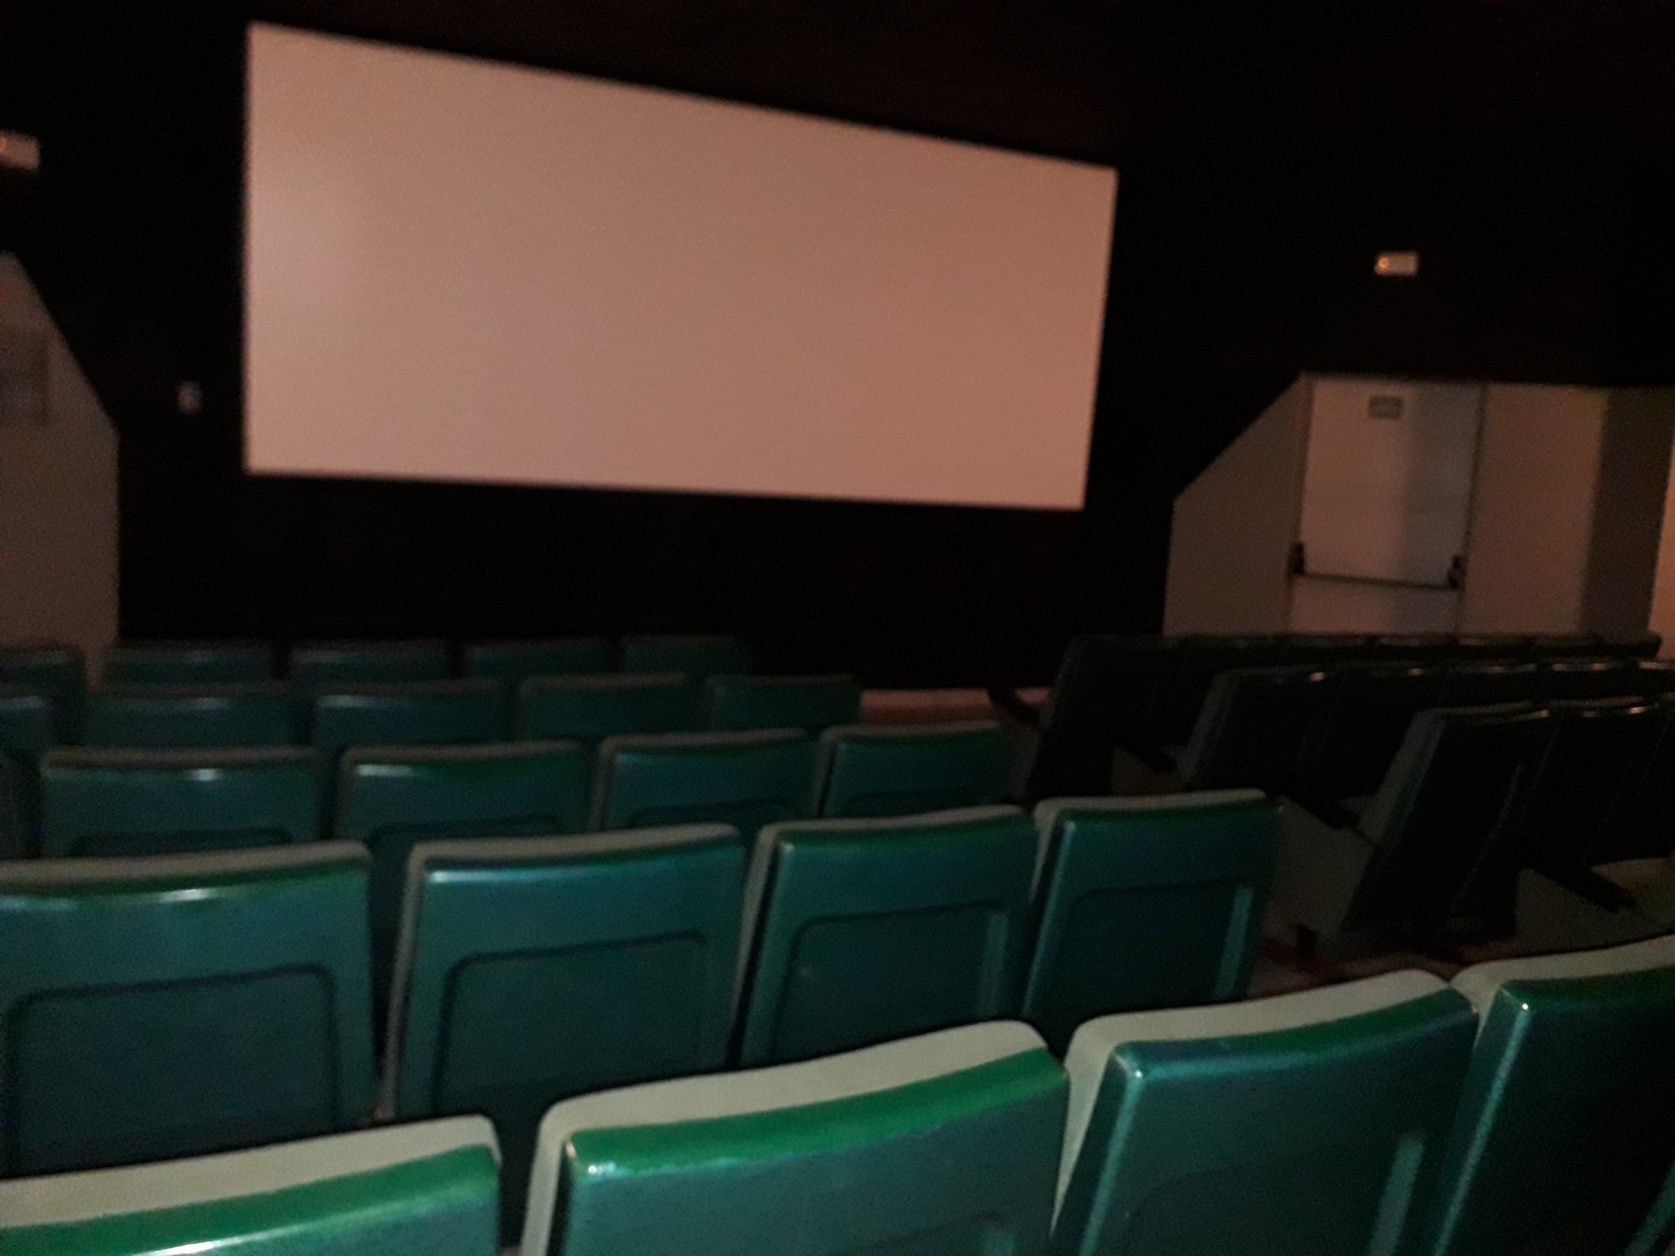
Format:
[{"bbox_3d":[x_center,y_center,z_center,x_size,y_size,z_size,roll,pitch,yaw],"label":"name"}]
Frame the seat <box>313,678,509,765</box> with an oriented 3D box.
[{"bbox_3d":[-1.318,0.573,3.958,0.588,0.918,0.616,0,8,-24],"label":"seat"}]

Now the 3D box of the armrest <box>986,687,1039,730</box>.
[{"bbox_3d":[0.825,0.370,6.106,0.067,0.056,0.336,0,17,-24],"label":"armrest"}]

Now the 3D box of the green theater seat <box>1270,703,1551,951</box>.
[{"bbox_3d":[1.906,0.670,4.396,0.616,0.924,0.627,0,8,-24],"label":"green theater seat"}]

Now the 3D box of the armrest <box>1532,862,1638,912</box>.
[{"bbox_3d":[1.993,0.682,3.511,0.067,0.053,0.302,0,17,-24],"label":"armrest"}]

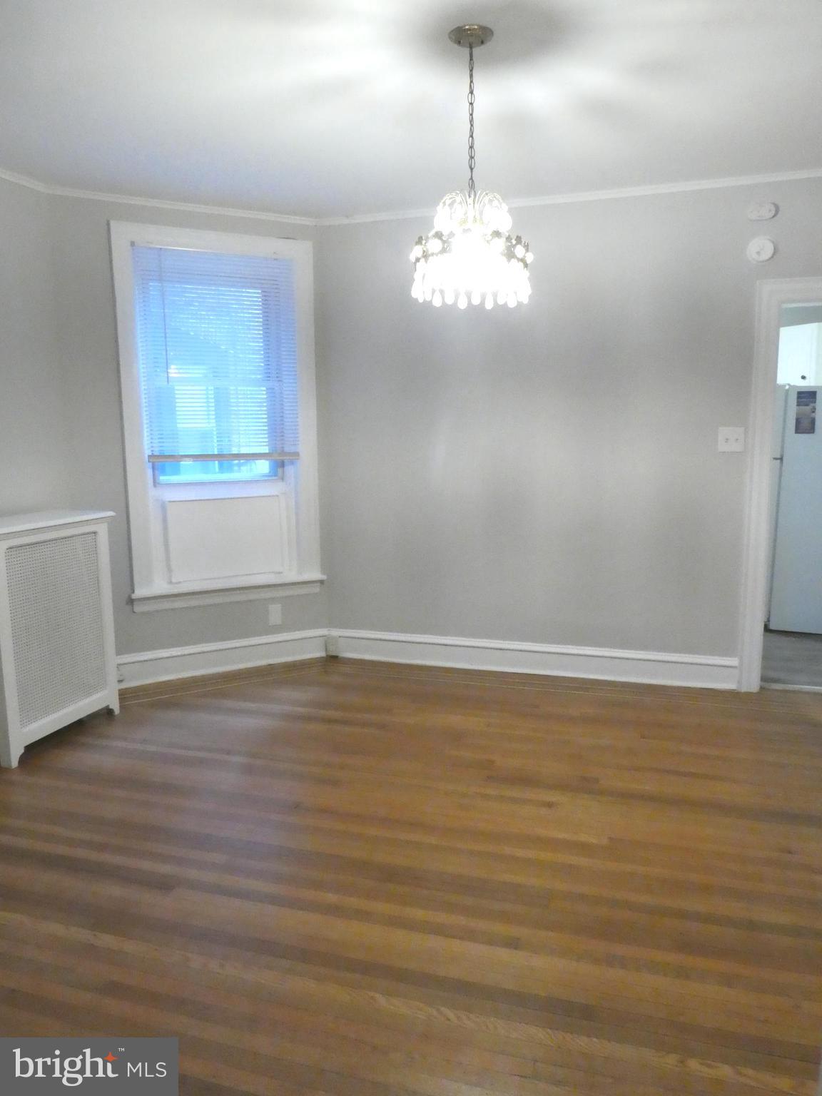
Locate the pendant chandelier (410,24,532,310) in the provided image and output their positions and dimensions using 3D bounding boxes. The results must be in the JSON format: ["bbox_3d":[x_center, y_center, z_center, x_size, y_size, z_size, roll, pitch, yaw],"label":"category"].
[{"bbox_3d":[0.191,-1.191,2.406,0.393,0.795,0.393,-1,8,0],"label":"pendant chandelier"}]

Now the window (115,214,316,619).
[{"bbox_3d":[-1.045,-0.703,4.258,1.088,2.033,0.120,-5,9,-27],"label":"window"}]

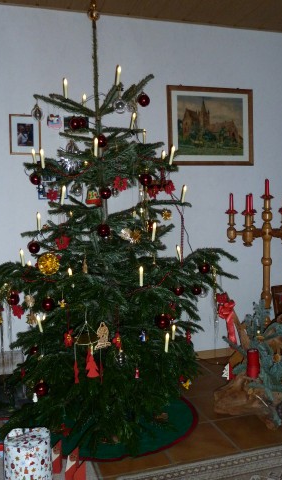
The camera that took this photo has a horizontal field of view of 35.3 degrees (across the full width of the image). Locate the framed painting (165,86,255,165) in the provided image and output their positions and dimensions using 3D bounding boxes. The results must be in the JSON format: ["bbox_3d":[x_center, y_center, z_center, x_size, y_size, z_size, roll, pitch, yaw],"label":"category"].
[{"bbox_3d":[0.529,-0.834,3.268,0.690,0.566,0.028,-3,4,-17],"label":"framed painting"}]

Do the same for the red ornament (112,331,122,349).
[{"bbox_3d":[-0.105,0.430,1.900,0.028,0.077,0.074,1,4,41],"label":"red ornament"}]

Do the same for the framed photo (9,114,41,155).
[{"bbox_3d":[-0.761,-0.695,2.940,0.202,0.266,0.018,-3,2,-17],"label":"framed photo"}]

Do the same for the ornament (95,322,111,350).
[{"bbox_3d":[-0.160,0.405,1.870,0.068,0.115,0.016,-3,4,-15],"label":"ornament"}]

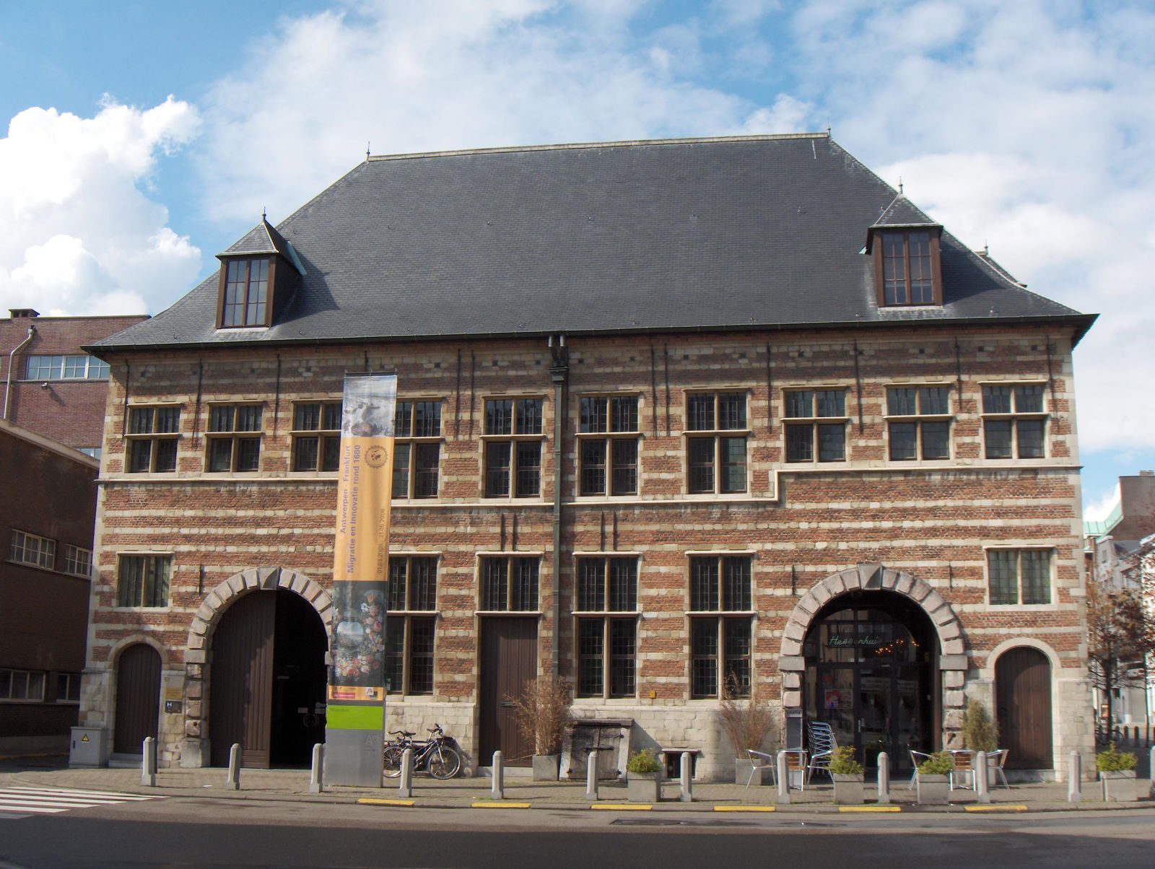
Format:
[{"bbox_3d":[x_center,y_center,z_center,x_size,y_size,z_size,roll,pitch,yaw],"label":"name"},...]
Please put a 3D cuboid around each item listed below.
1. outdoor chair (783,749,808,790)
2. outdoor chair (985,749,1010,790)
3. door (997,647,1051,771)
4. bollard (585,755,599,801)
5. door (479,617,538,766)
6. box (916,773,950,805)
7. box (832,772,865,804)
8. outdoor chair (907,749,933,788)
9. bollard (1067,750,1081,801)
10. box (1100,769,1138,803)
[{"bbox_3d":[3.915,6.100,23.700,0.540,0.720,0.550,-1,-11,9],"label":"outdoor chair"},{"bbox_3d":[7.403,5.966,23.212,0.550,0.720,0.530,-1,-11,9],"label":"outdoor chair"},{"bbox_3d":[8.546,5.219,24.904,1.010,2.320,0.100,-1,-11,9],"label":"door"},{"bbox_3d":[0.258,5.762,21.950,0.185,0.790,0.185,-1,-11,9],"label":"bollard"},{"bbox_3d":[-1.395,5.210,26.430,1.180,2.930,0.100,-1,-11,9],"label":"door"},{"bbox_3d":[5.727,5.710,20.989,0.480,0.480,0.480,-1,-11,9],"label":"box"},{"bbox_3d":[4.404,5.761,21.196,0.480,0.480,0.480,-1,-11,9],"label":"box"},{"bbox_3d":[6.506,6.288,24.400,0.570,0.730,0.550,-1,-11,6],"label":"outdoor chair"},{"bbox_3d":[8.231,5.663,21.550,0.185,0.830,0.185,-1,-11,9],"label":"bollard"},{"bbox_3d":[8.571,5.561,20.608,0.480,0.480,0.480,-1,-11,9],"label":"box"}]

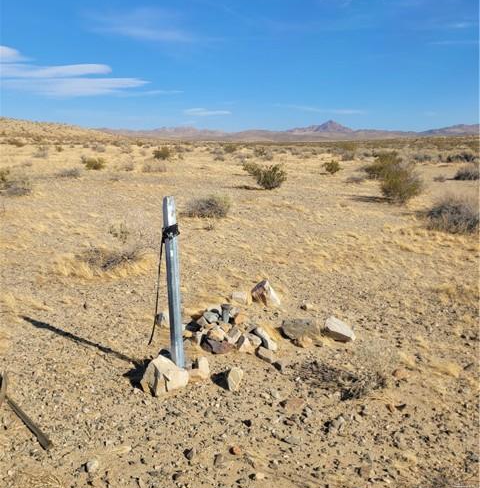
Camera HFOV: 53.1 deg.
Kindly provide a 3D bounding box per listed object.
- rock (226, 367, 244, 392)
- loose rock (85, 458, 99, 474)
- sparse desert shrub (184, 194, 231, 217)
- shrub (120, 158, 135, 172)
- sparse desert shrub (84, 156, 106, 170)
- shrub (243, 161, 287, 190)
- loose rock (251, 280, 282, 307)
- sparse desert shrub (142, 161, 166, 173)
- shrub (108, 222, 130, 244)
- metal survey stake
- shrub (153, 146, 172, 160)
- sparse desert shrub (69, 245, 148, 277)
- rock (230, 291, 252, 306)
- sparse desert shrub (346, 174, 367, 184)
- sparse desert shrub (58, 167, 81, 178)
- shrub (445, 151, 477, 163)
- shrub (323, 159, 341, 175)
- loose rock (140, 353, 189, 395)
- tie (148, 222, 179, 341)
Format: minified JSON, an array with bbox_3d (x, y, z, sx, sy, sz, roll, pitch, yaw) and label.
[{"bbox_3d":[-0.029,0.852,3.053,0.114,0.152,0.095,0,12,0],"label":"rock"},{"bbox_3d":[-0.713,1.060,2.305,0.067,0.064,0.056,0,12,0],"label":"loose rock"},{"bbox_3d":[-0.668,-0.791,9.872,0.945,0.452,0.862,0,12,0],"label":"sparse desert shrub"},{"bbox_3d":[-5.552,-3.845,23.653,0.691,0.617,0.656,0,12,0],"label":"shrub"},{"bbox_3d":[-7.617,-4.240,25.259,1.159,0.704,1.044,0,12,0],"label":"sparse desert shrub"},{"bbox_3d":[0.778,-2.195,15.258,1.397,0.897,1.277,0,12,0],"label":"shrub"},{"bbox_3d":[0.247,0.456,4.660,0.291,0.240,0.241,0,12,0],"label":"loose rock"},{"bbox_3d":[-4.215,-3.844,23.774,1.240,0.564,0.992,0,12,0],"label":"sparse desert shrub"},{"bbox_3d":[-1.879,-0.206,7.492,0.343,0.325,0.316,0,12,0],"label":"shrub"},{"bbox_3d":[-0.427,0.294,3.130,0.063,1.210,0.063,-9,15,-32],"label":"metal survey stake"},{"bbox_3d":[-5.984,-6.976,37.001,1.544,1.038,1.467,0,12,0],"label":"shrub"},{"bbox_3d":[-1.665,0.169,6.032,0.959,0.295,0.719,0,12,0],"label":"sparse desert shrub"},{"bbox_3d":[0.015,0.516,4.648,0.213,0.128,0.177,0,12,0],"label":"rock"},{"bbox_3d":[4.244,-2.353,17.472,0.728,0.342,0.619,0,12,0],"label":"sparse desert shrub"},{"bbox_3d":[-7.160,-3.004,20.133,0.924,0.477,0.785,0,12,0],"label":"sparse desert shrub"},{"bbox_3d":[15.698,-6.197,33.977,2.409,0.807,1.807,0,12,0],"label":"shrub"},{"bbox_3d":[4.195,-3.570,22.038,0.825,0.690,0.761,0,12,0],"label":"shrub"},{"bbox_3d":[-0.501,0.839,3.173,0.326,0.206,0.261,0,12,0],"label":"loose rock"},{"bbox_3d":[-0.504,0.271,3.125,0.195,0.821,0.090,0,12,0],"label":"tie"}]

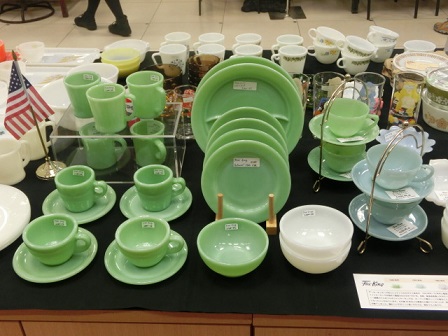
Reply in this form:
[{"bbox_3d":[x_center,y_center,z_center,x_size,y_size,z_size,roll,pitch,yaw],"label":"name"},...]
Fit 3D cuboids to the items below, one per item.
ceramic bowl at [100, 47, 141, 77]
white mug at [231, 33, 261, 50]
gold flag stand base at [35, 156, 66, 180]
[{"bbox_3d":[-0.333,-0.339,1.618,0.124,0.067,0.124,-2,34,0],"label":"ceramic bowl"},{"bbox_3d":[0.074,-0.389,1.656,0.108,0.086,0.083,-27,42,-32],"label":"white mug"},{"bbox_3d":[-0.412,-0.008,1.165,0.072,0.036,0.072,-1,34,0],"label":"gold flag stand base"}]

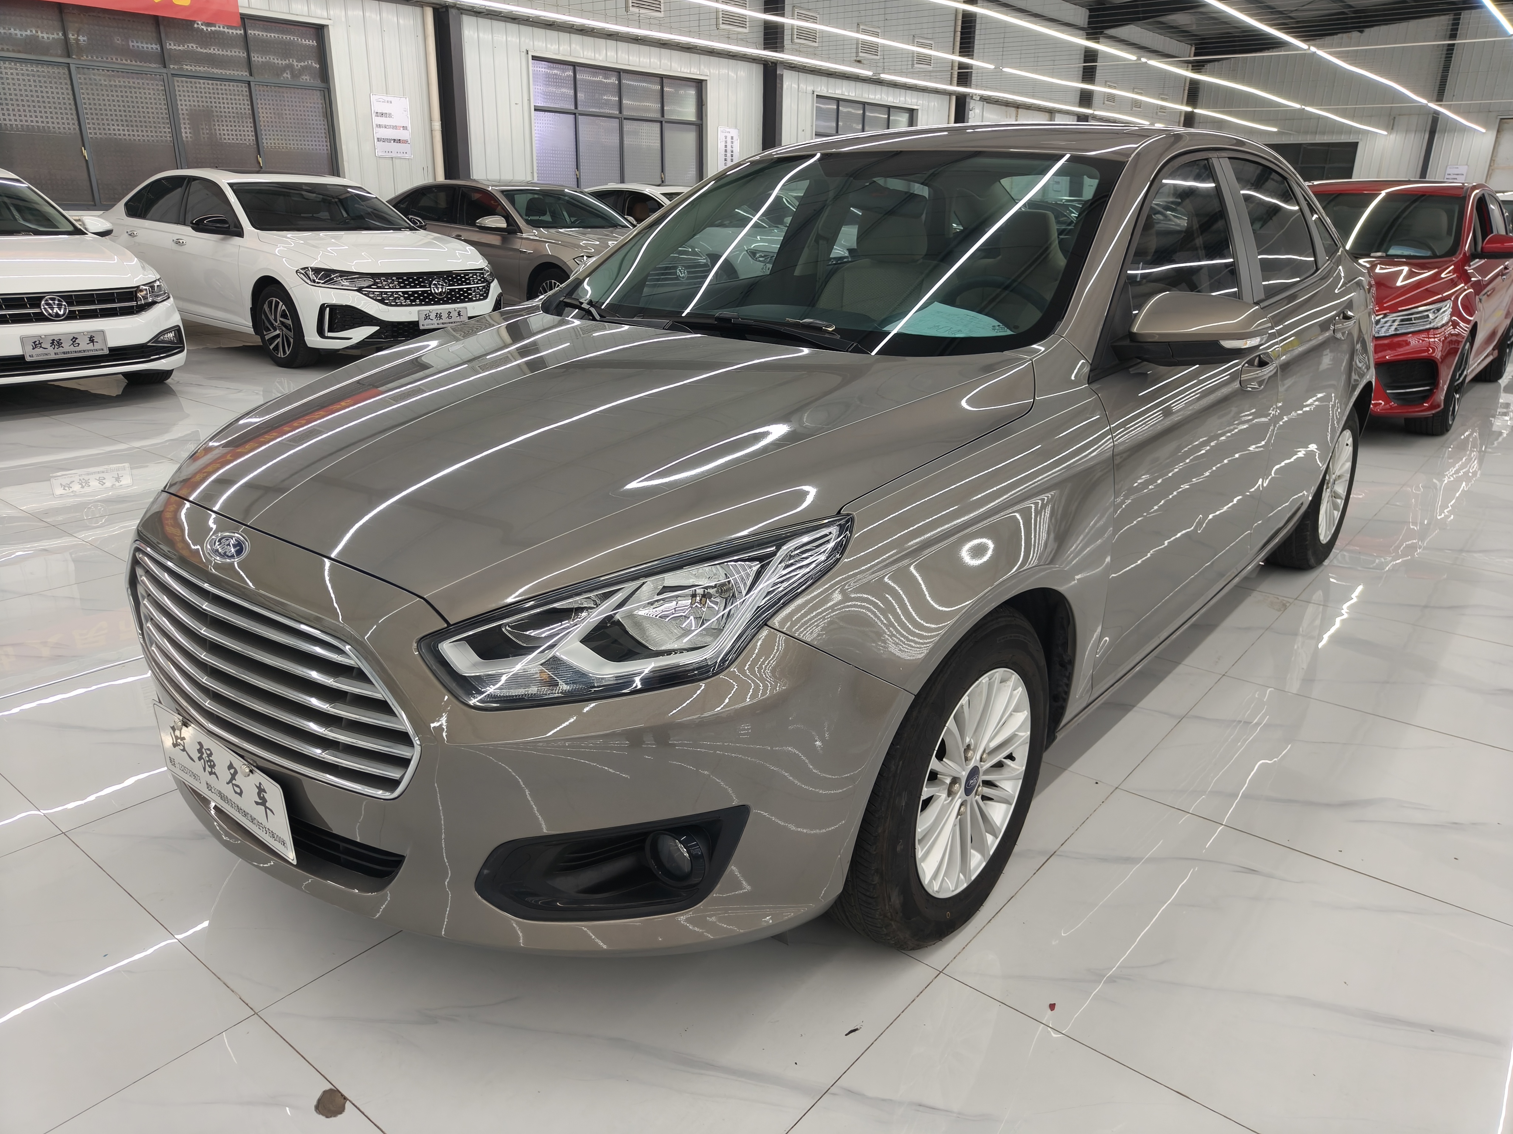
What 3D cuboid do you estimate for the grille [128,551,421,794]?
[{"bbox_3d":[-0.813,0.129,1.620,0.920,0.250,0.110,16,24,37],"label":"grille"}]

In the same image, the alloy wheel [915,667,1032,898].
[{"bbox_3d":[0.326,0.357,1.852,0.155,0.410,0.410,16,24,37],"label":"alloy wheel"}]

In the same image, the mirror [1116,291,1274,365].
[{"bbox_3d":[0.789,-0.436,1.897,0.220,0.145,0.190,16,24,37],"label":"mirror"}]

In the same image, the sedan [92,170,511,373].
[{"bbox_3d":[-4.233,-2.749,9.391,4.710,1.470,1.810,15,24,36],"label":"sedan"}]

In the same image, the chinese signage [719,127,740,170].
[{"bbox_3d":[-0.457,-7.065,17.791,0.020,0.715,0.510,15,24,36],"label":"chinese signage"}]

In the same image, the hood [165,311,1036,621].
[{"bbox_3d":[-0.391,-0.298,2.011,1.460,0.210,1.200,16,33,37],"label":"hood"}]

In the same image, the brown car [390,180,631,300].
[{"bbox_3d":[-2.566,-3.511,11.684,4.720,1.465,1.810,16,24,37],"label":"brown car"}]

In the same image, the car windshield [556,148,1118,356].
[{"bbox_3d":[0.191,-0.812,2.577,1.450,0.110,0.870,16,51,37],"label":"car windshield"}]

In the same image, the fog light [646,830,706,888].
[{"bbox_3d":[-0.111,0.413,1.492,0.082,0.082,0.060,16,24,37],"label":"fog light"}]

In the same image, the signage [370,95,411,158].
[{"bbox_3d":[-4.521,-5.479,13.068,0.020,0.715,0.510,15,24,36],"label":"signage"}]

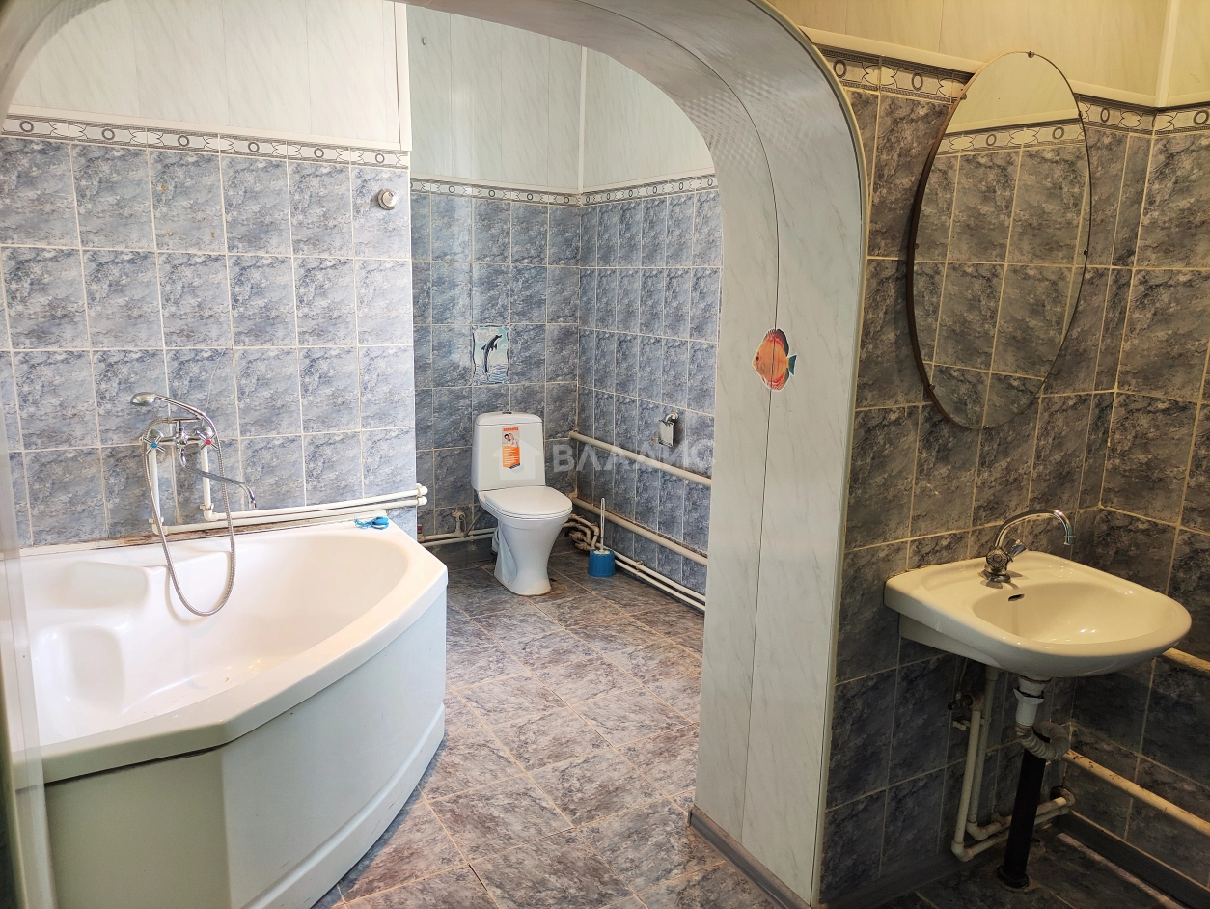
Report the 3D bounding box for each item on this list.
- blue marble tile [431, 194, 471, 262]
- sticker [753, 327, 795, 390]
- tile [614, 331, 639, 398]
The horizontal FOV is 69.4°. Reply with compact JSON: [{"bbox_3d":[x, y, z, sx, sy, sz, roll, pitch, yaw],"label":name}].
[{"bbox_3d":[-0.735,-1.074,4.179,0.200,0.300,0.010,-5,13,-30],"label":"blue marble tile"},{"bbox_3d":[0.370,-0.208,1.909,0.005,0.134,0.145,-5,13,-30],"label":"sticker"},{"bbox_3d":[0.108,-0.431,4.205,0.010,0.300,0.200,-5,13,-30],"label":"tile"}]

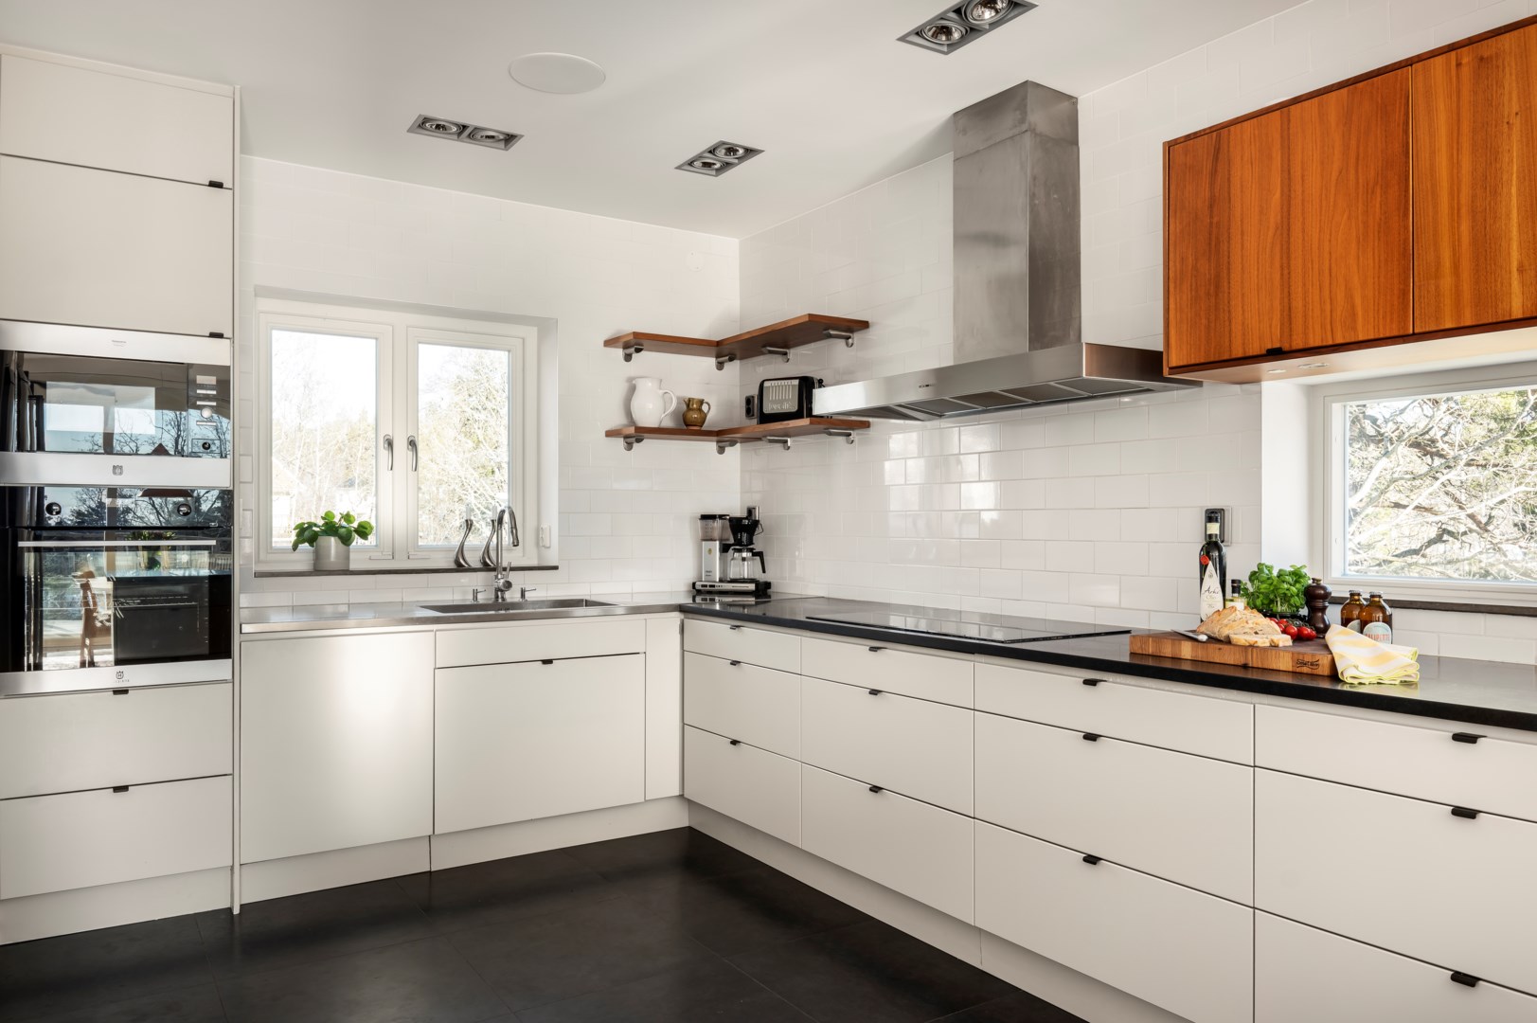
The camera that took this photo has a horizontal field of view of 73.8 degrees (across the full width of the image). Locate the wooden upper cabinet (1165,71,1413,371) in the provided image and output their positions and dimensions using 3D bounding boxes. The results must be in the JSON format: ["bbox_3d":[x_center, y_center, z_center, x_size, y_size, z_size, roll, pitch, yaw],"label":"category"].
[{"bbox_3d":[1.341,-0.661,2.529,0.319,0.603,0.605,0,-1,-34],"label":"wooden upper cabinet"}]

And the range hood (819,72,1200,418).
[{"bbox_3d":[0.704,-0.842,3.287,0.524,0.991,1.170,0,-1,-34],"label":"range hood"}]

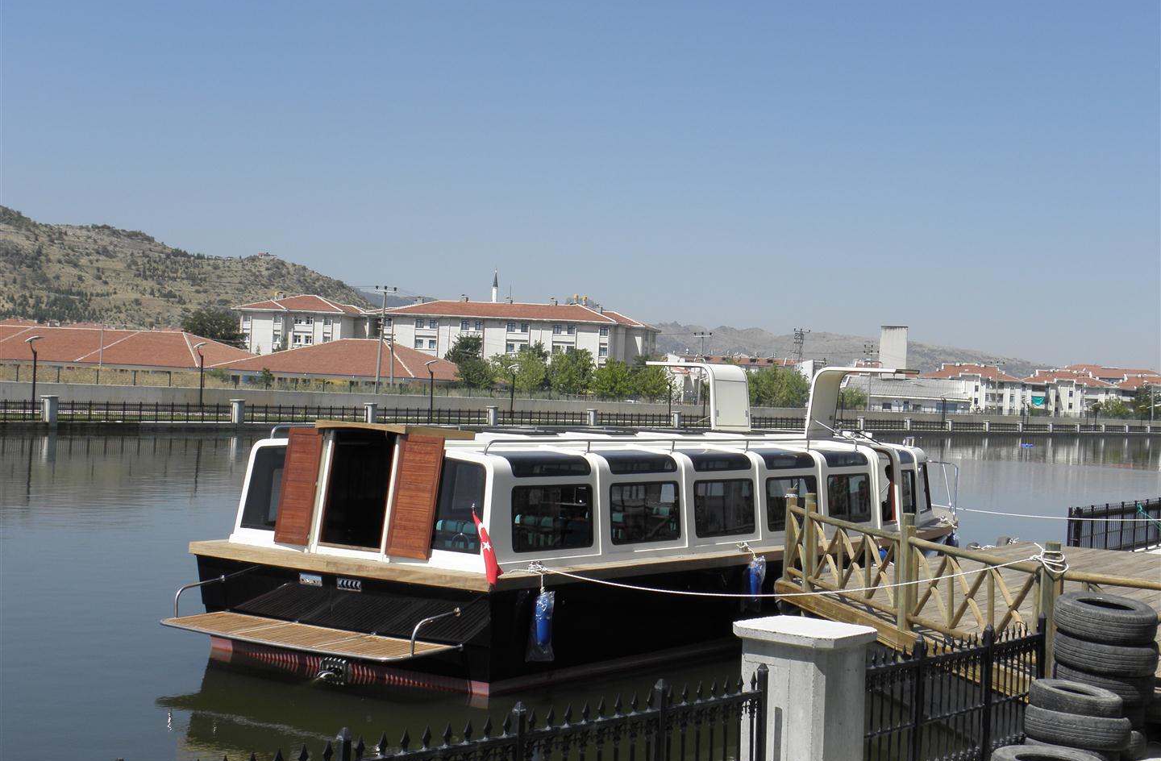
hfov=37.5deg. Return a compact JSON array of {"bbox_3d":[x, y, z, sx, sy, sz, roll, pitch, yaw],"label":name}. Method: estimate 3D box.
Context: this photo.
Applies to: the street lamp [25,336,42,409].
[{"bbox_3d":[-24.589,-0.122,77.000,0.800,3.750,0.300,2,-1,30],"label":"street lamp"}]

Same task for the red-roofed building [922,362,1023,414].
[{"bbox_3d":[88.883,2.428,388.000,23.500,12.400,14.000,3,0,0],"label":"red-roofed building"}]

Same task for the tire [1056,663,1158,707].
[{"bbox_3d":[3.448,1.984,11.250,0.660,0.200,0.660,2,0,0],"label":"tire"}]

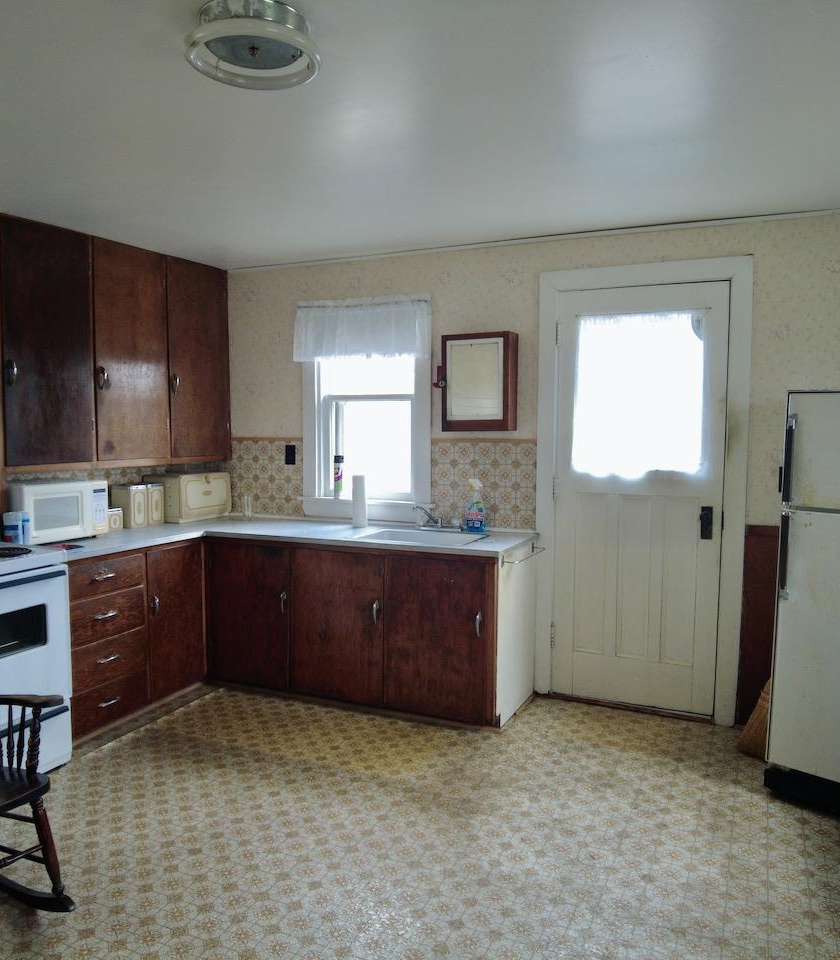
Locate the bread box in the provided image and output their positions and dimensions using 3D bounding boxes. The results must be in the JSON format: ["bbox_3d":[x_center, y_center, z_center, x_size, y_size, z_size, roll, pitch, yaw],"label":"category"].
[{"bbox_3d":[-1.421,0.098,4.523,0.275,0.276,0.458,2,4,22],"label":"bread box"}]

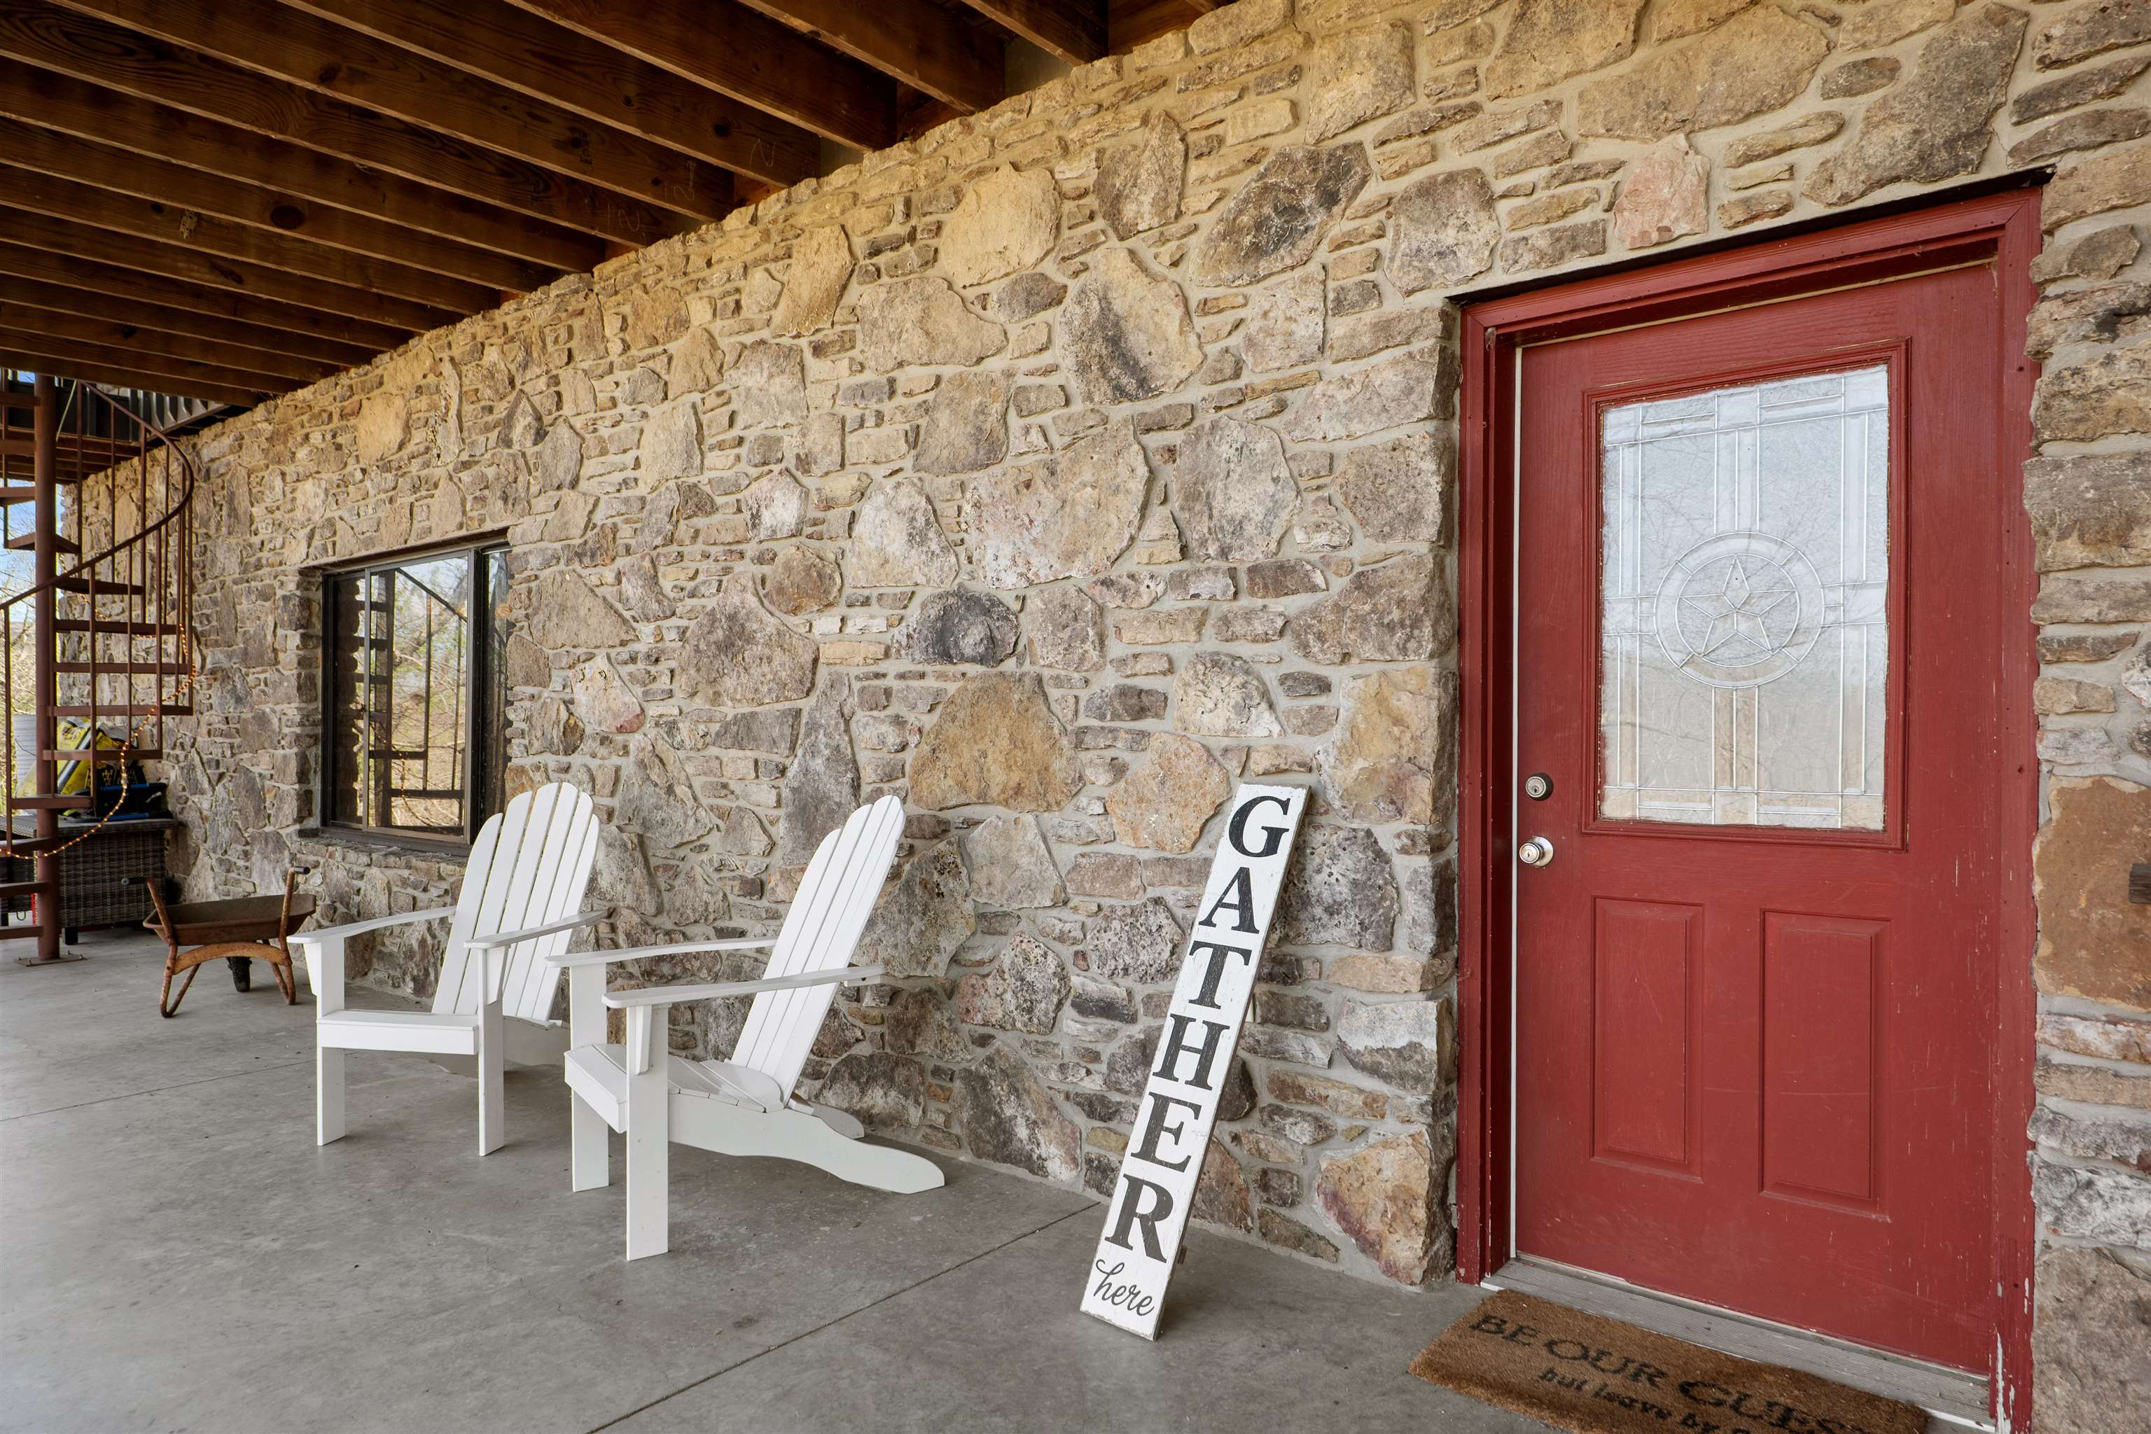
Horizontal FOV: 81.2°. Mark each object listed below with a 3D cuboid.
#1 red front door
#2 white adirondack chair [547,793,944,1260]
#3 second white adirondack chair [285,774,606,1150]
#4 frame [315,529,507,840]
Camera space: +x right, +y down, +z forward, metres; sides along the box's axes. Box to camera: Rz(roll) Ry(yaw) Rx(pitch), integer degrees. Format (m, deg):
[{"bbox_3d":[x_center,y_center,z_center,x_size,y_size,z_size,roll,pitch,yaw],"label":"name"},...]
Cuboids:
[{"bbox_3d":[1.337,0.190,2.564,0.905,2.030,0.050,0,0,38],"label":"red front door"},{"bbox_3d":[-0.838,0.725,3.251,0.863,1.000,0.660,0,0,-34],"label":"white adirondack chair"},{"bbox_3d":[-1.846,0.727,3.927,0.660,1.000,0.863,0,0,10],"label":"second white adirondack chair"},{"bbox_3d":[-3.012,-0.090,5.780,2.020,1.300,0.100,0,0,38],"label":"frame"}]

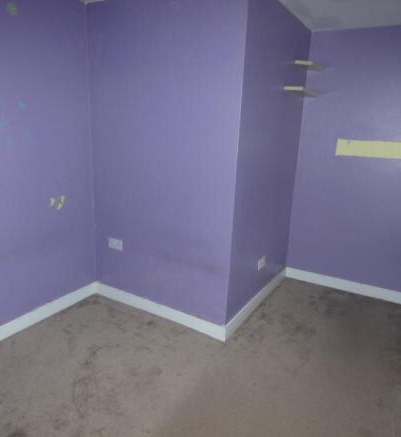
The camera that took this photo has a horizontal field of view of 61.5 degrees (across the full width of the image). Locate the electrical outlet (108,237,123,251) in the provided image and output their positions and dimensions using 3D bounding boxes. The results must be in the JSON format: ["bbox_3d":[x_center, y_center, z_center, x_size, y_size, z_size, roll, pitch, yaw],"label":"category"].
[{"bbox_3d":[-0.682,0.209,2.708,0.148,0.087,0.020,10,16,30],"label":"electrical outlet"}]

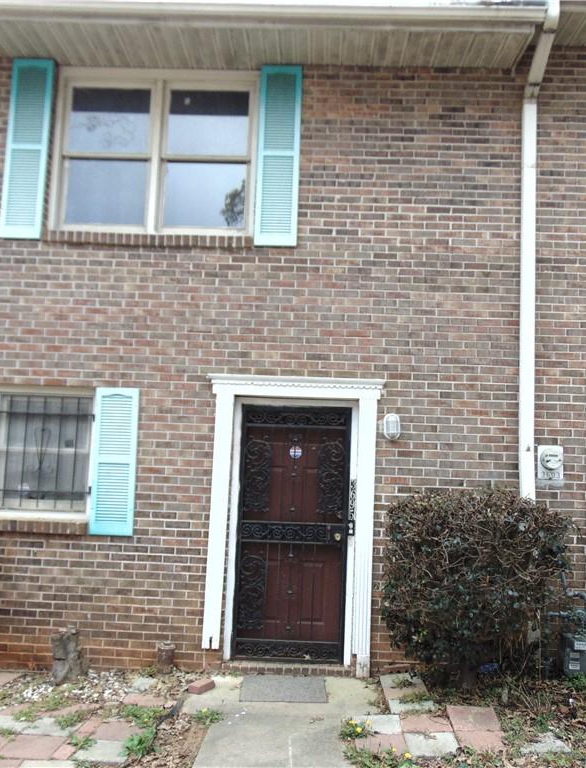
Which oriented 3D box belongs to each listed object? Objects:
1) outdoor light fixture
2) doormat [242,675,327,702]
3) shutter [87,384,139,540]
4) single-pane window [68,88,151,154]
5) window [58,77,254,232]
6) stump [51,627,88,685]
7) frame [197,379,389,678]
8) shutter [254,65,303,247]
[{"bbox_3d":[0.806,0.346,5.988,0.133,0.211,0.110,2,-6,2],"label":"outdoor light fixture"},{"bbox_3d":[-0.070,2.279,5.541,0.635,0.015,0.570,2,-6,2],"label":"doormat"},{"bbox_3d":[-1.455,0.634,6.054,0.355,1.193,0.040,2,-6,2],"label":"shutter"},{"bbox_3d":[-1.601,-2.297,6.461,0.727,0.589,0.040,2,-6,2],"label":"single-pane window"},{"bbox_3d":[-1.193,-1.984,6.365,1.690,1.375,0.100,2,-6,2],"label":"window"},{"bbox_3d":[-1.700,2.071,5.668,0.268,0.406,0.280,2,-6,2],"label":"stump"},{"bbox_3d":[-0.012,1.109,5.978,1.427,2.332,0.160,2,-6,2],"label":"frame"},{"bbox_3d":[-0.117,-1.944,6.285,0.350,1.589,0.040,2,-6,2],"label":"shutter"}]

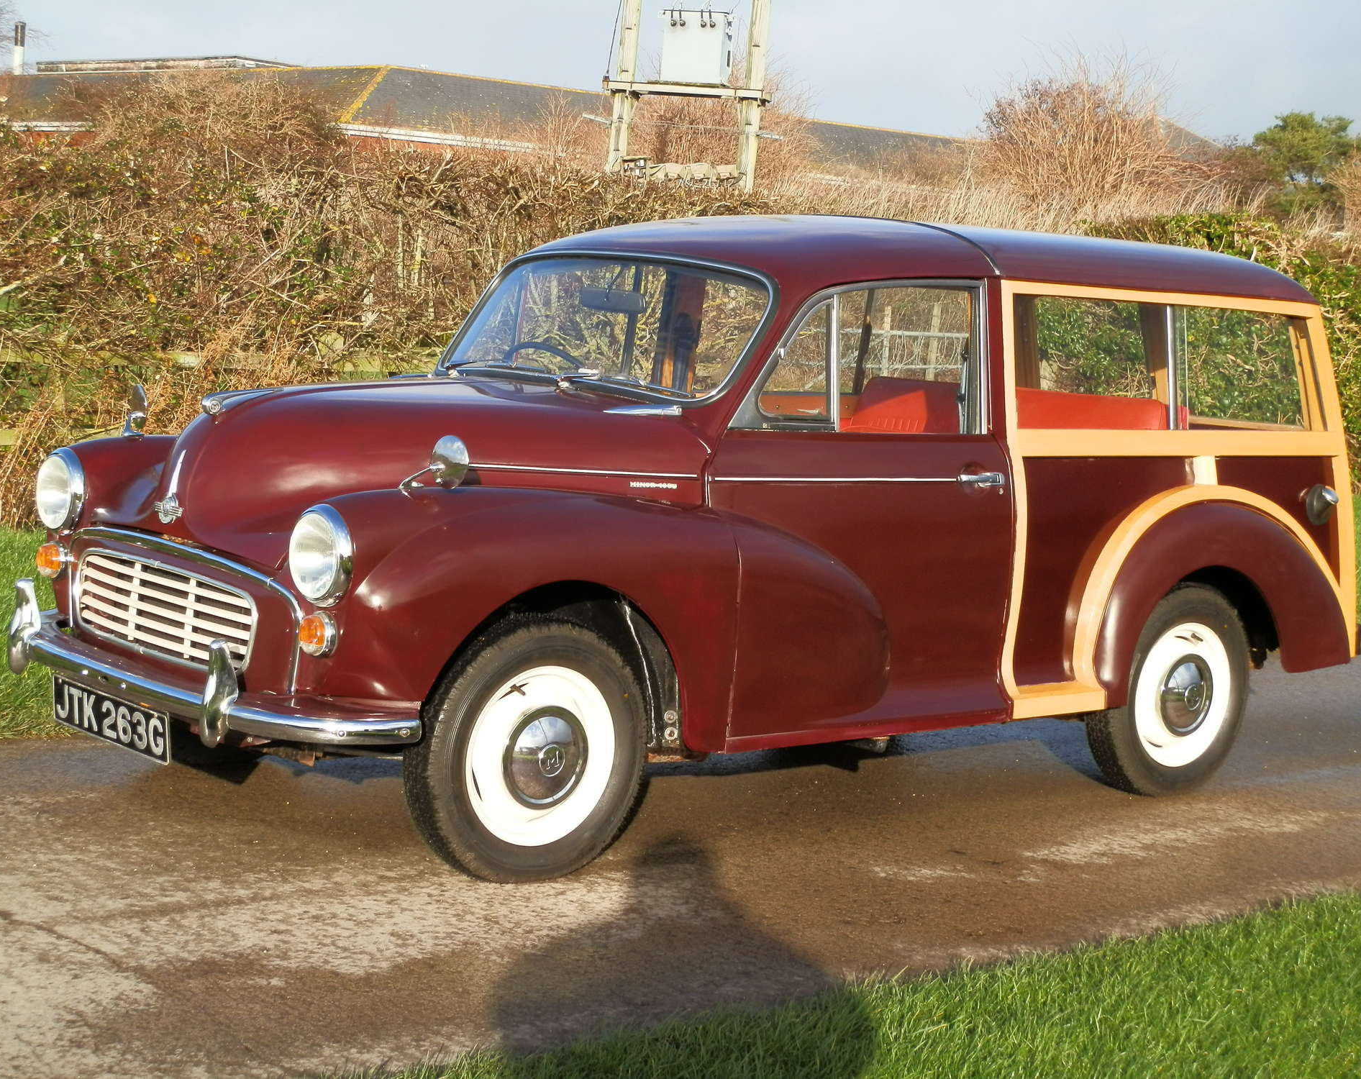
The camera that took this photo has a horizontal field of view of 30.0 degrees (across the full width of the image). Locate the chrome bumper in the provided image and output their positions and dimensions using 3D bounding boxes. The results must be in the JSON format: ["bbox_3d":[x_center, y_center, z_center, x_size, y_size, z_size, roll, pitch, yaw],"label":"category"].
[{"bbox_3d":[-1.158,0.261,5.776,0.380,0.240,1.550,-2,8,-39],"label":"chrome bumper"}]

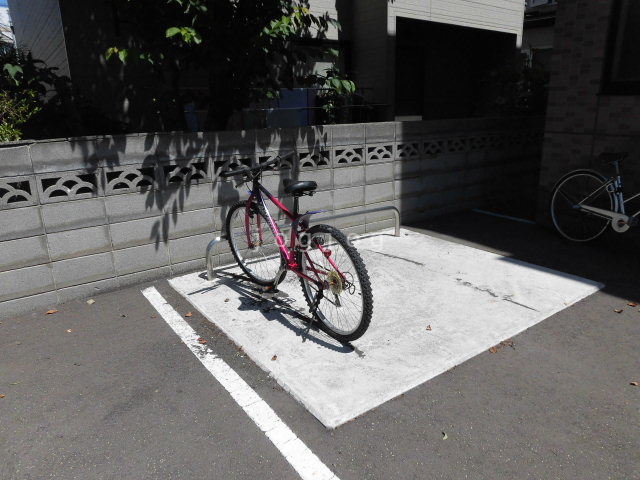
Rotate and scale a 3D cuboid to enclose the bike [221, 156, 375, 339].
[{"bbox_3d":[-0.210,0.002,2.806,0.600,0.950,1.620,-13,20,-32],"label":"bike"}]

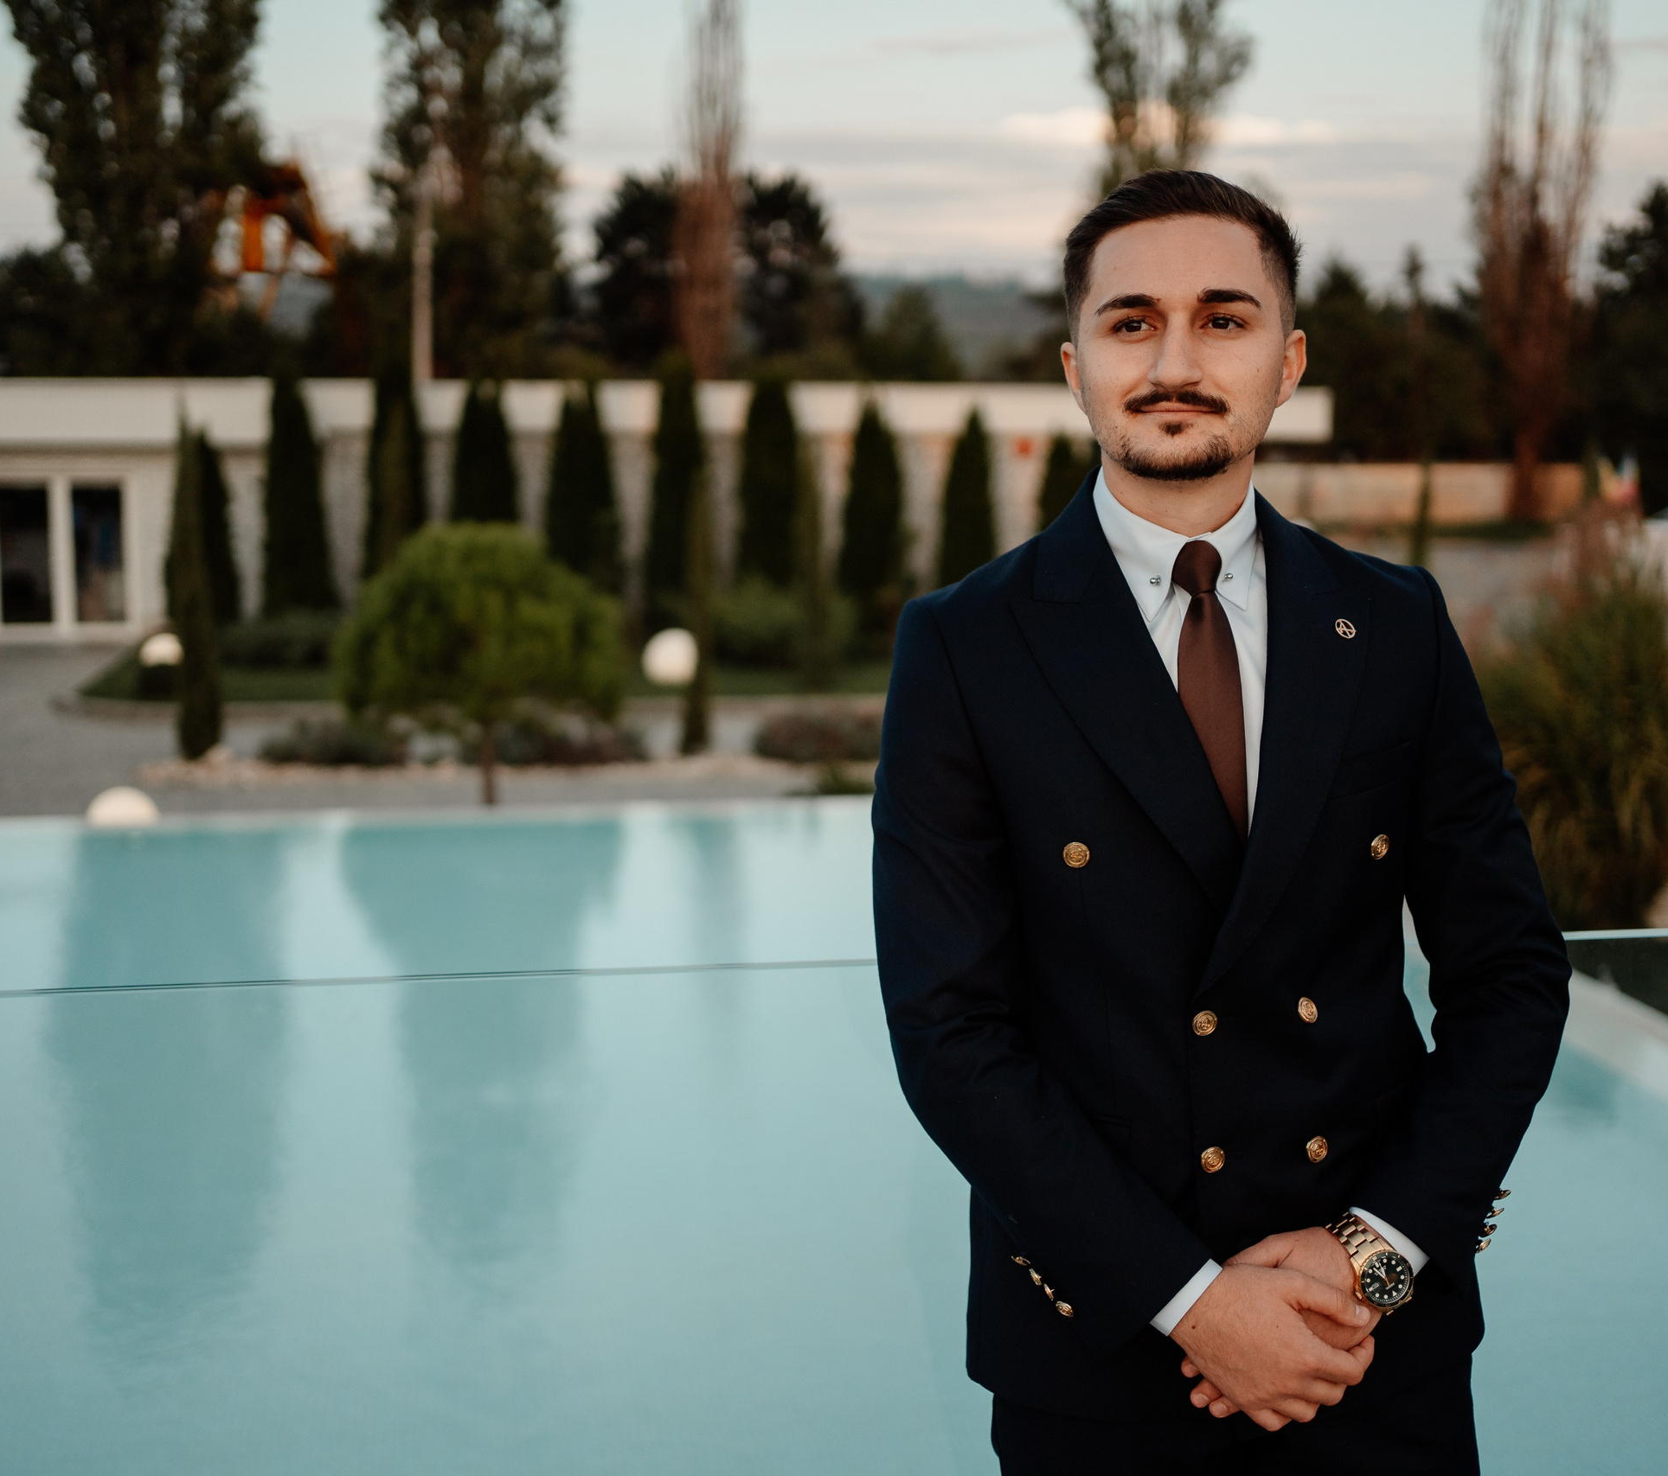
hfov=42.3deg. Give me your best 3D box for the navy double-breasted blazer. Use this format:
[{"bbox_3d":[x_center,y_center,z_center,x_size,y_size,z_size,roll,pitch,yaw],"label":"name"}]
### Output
[{"bbox_3d":[0.299,0.166,1.670,0.550,0.730,0.340,-2,8,-14],"label":"navy double-breasted blazer"}]

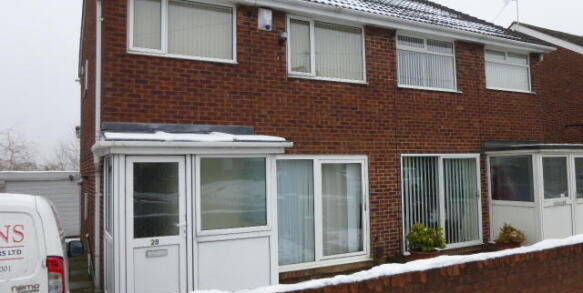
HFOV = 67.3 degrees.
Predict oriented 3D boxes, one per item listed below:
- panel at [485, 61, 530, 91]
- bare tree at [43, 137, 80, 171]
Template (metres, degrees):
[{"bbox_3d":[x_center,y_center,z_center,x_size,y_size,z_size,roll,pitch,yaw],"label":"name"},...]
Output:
[{"bbox_3d":[5.367,-1.721,10.831,1.630,0.650,0.050,0,-3,-28],"label":"panel"},{"bbox_3d":[-15.418,1.676,30.000,3.600,4.706,3.600,0,-3,-27],"label":"bare tree"}]

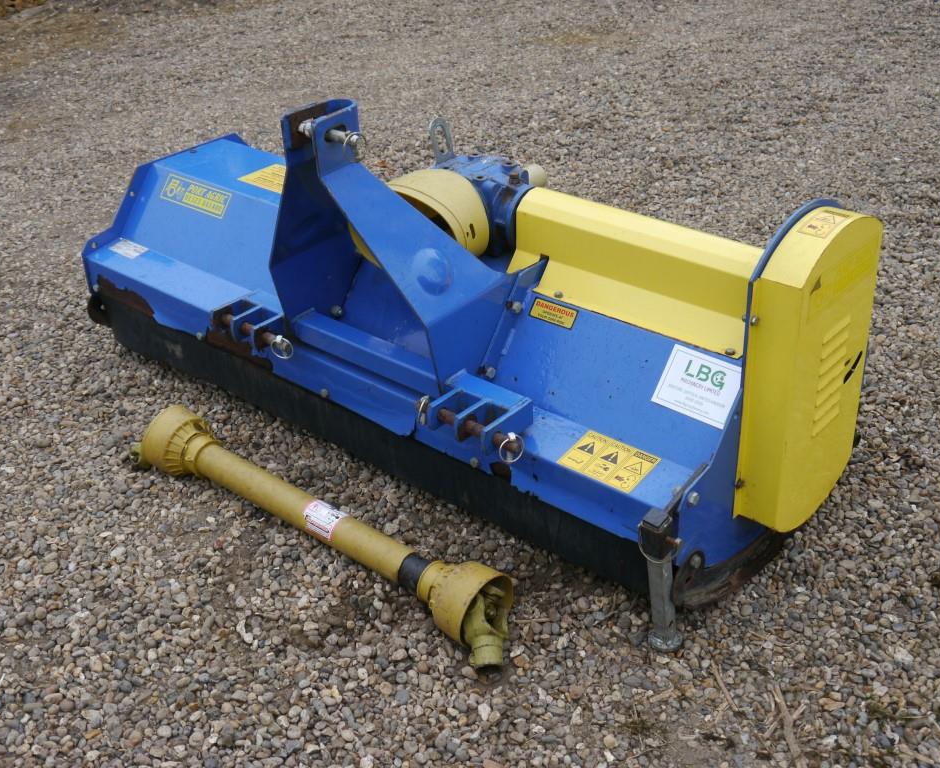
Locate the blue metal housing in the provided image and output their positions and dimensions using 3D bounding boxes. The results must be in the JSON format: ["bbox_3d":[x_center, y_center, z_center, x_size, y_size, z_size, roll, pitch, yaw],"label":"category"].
[{"bbox_3d":[-0.125,-0.334,2.933,1.949,0.844,0.704,22,37,37],"label":"blue metal housing"}]

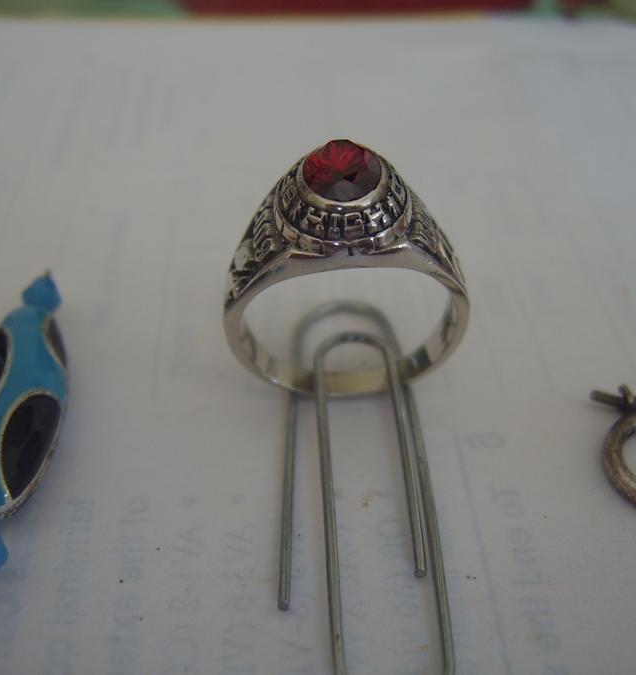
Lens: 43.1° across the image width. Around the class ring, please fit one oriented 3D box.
[{"bbox_3d":[0.003,-0.004,0.073,0.023,0.027,0.010,1,45,1],"label":"class ring"}]

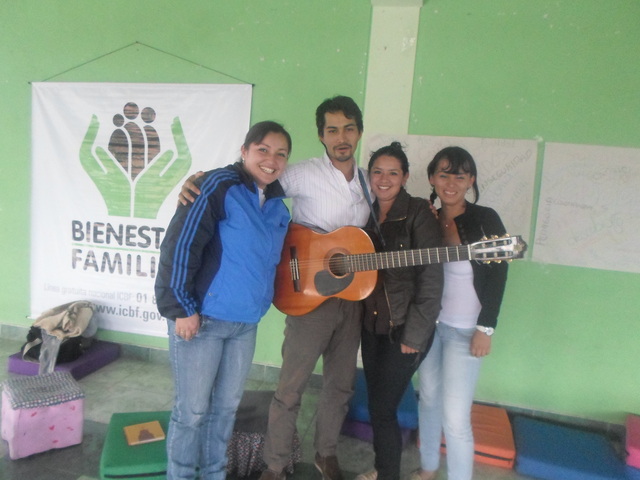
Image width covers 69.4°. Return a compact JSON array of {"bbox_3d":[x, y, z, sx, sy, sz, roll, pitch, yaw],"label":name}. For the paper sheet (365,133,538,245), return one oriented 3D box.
[{"bbox_3d":[0.749,-0.276,2.803,1.010,0.690,0.020,5,6,13],"label":"paper sheet"}]

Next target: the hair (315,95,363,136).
[{"bbox_3d":[0.074,-0.482,1.850,0.190,0.185,0.205,4,5,-3],"label":"hair"}]

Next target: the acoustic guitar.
[{"bbox_3d":[0.236,0.080,1.718,1.000,0.370,0.100,-7,-3,21],"label":"acoustic guitar"}]

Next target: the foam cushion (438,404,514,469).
[{"bbox_3d":[0.816,1.057,2.595,0.465,0.090,0.540,5,4,17],"label":"foam cushion"}]

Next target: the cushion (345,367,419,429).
[{"bbox_3d":[0.334,0.927,2.726,0.480,0.090,0.520,5,6,13],"label":"cushion"}]

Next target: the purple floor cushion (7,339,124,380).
[{"bbox_3d":[-1.778,0.825,3.264,0.500,0.090,0.510,5,5,9],"label":"purple floor cushion"}]

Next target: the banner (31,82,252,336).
[{"bbox_3d":[-1.365,-0.207,3.329,1.770,1.800,0.030,5,6,13],"label":"banner"}]

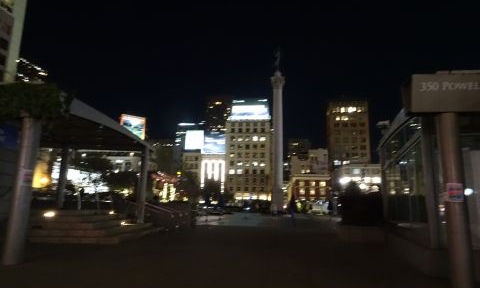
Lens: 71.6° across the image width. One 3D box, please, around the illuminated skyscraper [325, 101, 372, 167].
[{"bbox_3d":[56.274,6.518,173.571,18.485,54.747,19.000,0,-10,7],"label":"illuminated skyscraper"}]

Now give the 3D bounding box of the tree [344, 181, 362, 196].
[{"bbox_3d":[20.486,9.711,60.994,2.931,5.816,3.400,0,-10,7],"label":"tree"}]

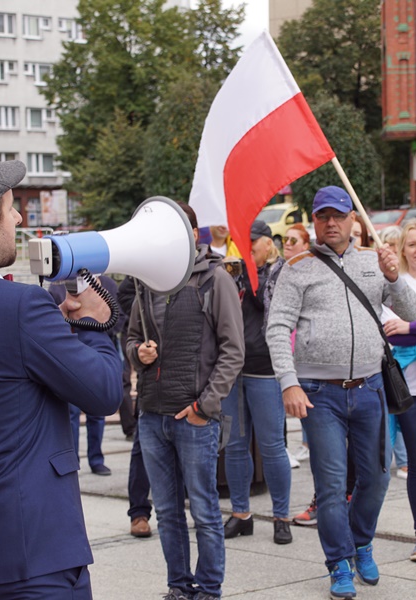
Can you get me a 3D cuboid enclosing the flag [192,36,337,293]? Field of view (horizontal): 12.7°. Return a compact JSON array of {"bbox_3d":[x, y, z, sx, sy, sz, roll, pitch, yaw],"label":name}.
[{"bbox_3d":[0.239,-0.623,8.370,0.660,1.150,0.300,-2,3,-6],"label":"flag"}]

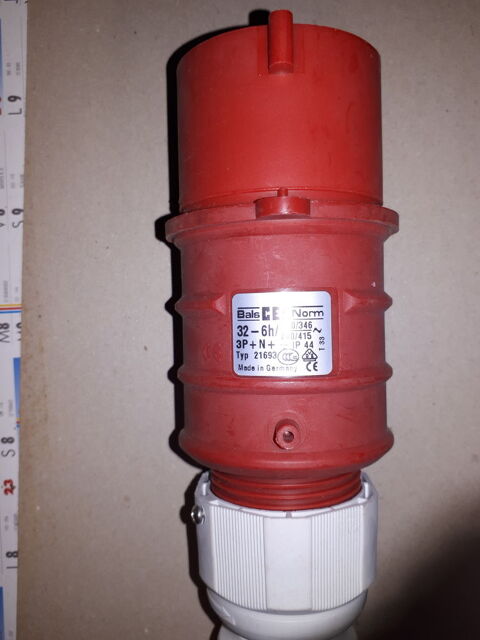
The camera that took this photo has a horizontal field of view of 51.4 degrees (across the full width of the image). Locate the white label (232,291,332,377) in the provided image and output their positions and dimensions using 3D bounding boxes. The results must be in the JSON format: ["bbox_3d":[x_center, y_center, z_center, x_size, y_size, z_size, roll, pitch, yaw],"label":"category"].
[{"bbox_3d":[0.013,0.004,0.148,0.030,0.003,0.025,-1,93,5],"label":"white label"}]

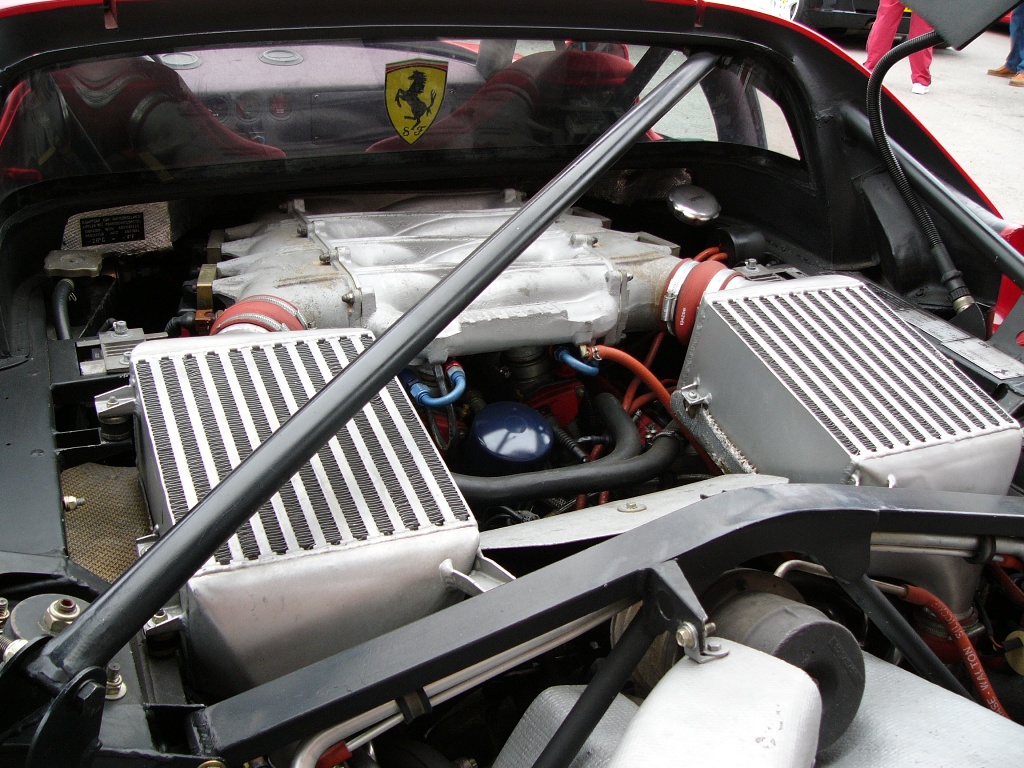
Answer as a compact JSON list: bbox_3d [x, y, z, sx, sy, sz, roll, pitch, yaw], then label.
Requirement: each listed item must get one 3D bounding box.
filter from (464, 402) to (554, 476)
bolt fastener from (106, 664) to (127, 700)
[{"bbox_3d":[-0.008,0.087,1.250,0.095,0.115,0.095,-7,46,-25],"label":"filter"},{"bbox_3d":[-0.283,0.210,0.756,0.021,0.021,0.021,3,24,-32],"label":"bolt fastener"}]

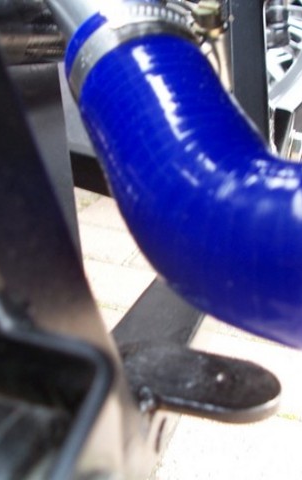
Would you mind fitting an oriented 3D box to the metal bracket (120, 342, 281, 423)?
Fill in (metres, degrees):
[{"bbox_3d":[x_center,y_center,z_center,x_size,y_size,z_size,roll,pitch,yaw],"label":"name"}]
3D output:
[{"bbox_3d":[0.012,0.040,0.186,0.050,0.005,0.030,9,18,10],"label":"metal bracket"}]

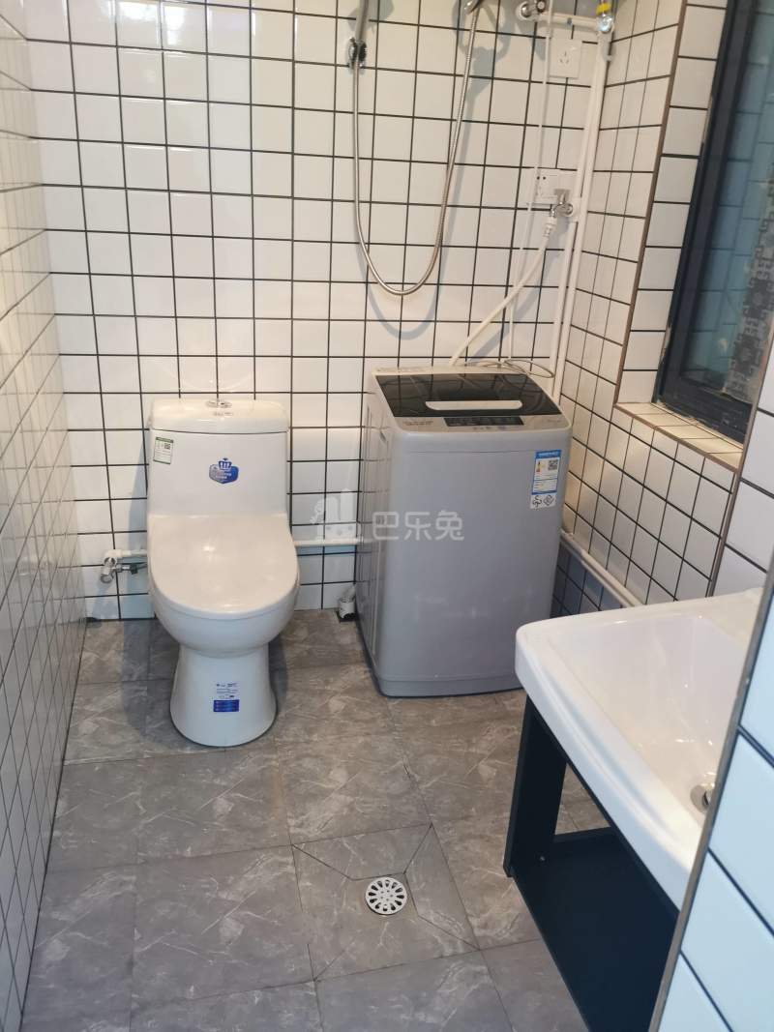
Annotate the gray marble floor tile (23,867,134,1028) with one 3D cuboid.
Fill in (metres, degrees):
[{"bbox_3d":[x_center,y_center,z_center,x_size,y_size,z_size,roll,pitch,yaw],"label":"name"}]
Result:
[{"bbox_3d":[-0.539,0.757,1.440,0.168,0.010,0.300,-2,25,-14],"label":"gray marble floor tile"}]

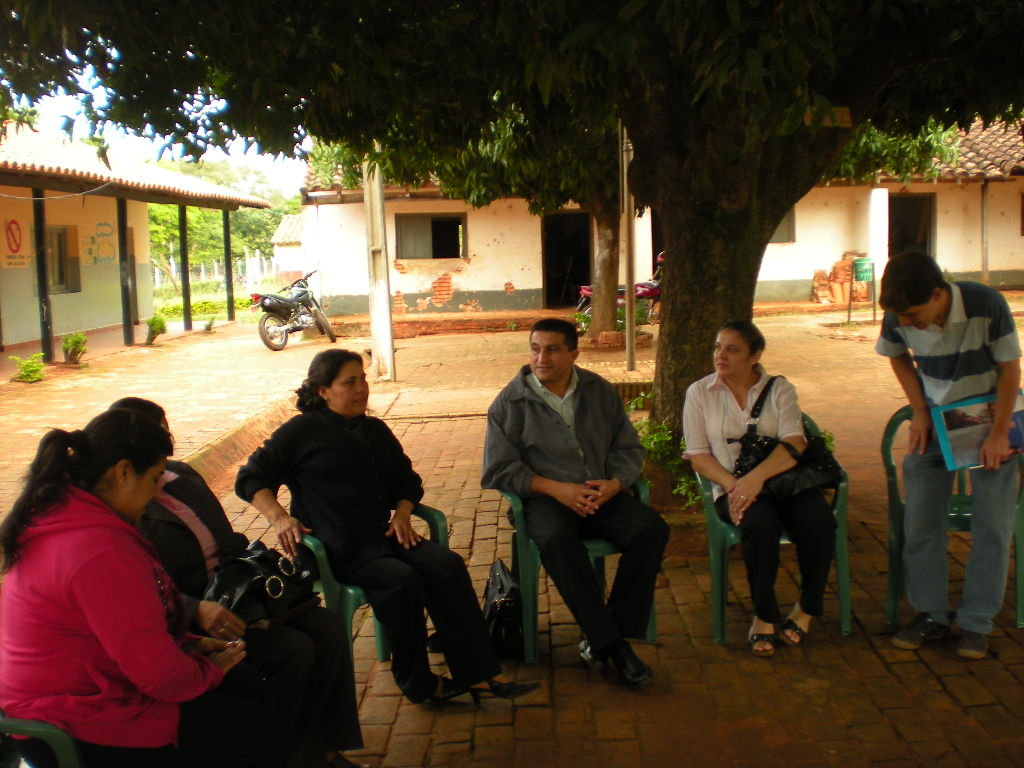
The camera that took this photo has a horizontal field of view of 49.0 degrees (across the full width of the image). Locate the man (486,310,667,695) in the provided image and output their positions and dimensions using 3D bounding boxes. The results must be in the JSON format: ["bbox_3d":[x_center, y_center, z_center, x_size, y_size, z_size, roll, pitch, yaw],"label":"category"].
[{"bbox_3d":[0.271,0.418,4.361,0.640,1.280,0.860,-3,7,-16],"label":"man"}]

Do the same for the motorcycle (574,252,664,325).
[{"bbox_3d":[2.059,-1.549,19.259,2.000,1.250,0.750,-2,7,0],"label":"motorcycle"}]

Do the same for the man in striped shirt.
[{"bbox_3d":[1.698,0.255,4.347,0.540,1.530,0.500,2,8,28],"label":"man in striped shirt"}]

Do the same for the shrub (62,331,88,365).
[{"bbox_3d":[-6.307,-0.543,16.230,0.380,0.480,0.380,-2,7,0],"label":"shrub"}]

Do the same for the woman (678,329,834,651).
[{"bbox_3d":[0.981,0.390,4.562,0.580,1.250,0.700,-1,7,6],"label":"woman"}]

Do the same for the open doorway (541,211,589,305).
[{"bbox_3d":[1.130,-2.591,23.462,0.980,2.010,0.220,-1,7,1],"label":"open doorway"}]

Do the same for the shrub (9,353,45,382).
[{"bbox_3d":[-6.068,-0.226,14.033,0.440,0.360,0.400,-2,7,0],"label":"shrub"}]

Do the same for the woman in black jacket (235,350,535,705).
[{"bbox_3d":[-0.446,0.506,4.037,0.720,1.220,0.760,-8,9,-42],"label":"woman in black jacket"}]

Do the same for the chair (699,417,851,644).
[{"bbox_3d":[1.066,0.587,4.706,0.580,0.820,0.560,-1,7,1],"label":"chair"}]

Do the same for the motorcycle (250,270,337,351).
[{"bbox_3d":[-3.413,-1.166,17.927,0.760,1.160,1.950,2,8,28],"label":"motorcycle"}]

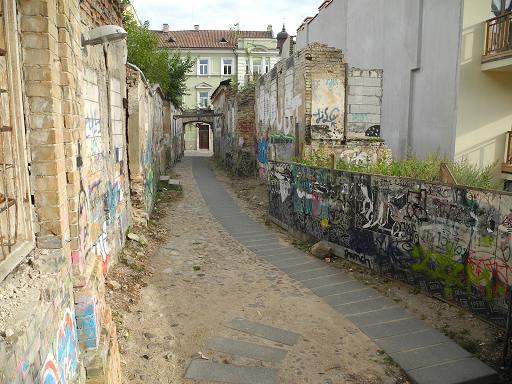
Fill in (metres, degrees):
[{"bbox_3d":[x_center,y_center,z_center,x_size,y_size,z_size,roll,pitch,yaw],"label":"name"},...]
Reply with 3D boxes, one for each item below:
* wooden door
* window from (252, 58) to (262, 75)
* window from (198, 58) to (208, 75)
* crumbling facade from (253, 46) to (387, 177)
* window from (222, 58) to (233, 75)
[{"bbox_3d":[-5.155,-5.254,40.665,0.980,2.340,0.180,0,8,0],"label":"wooden door"},{"bbox_3d":[0.143,-11.947,39.421,0.950,1.480,0.180,0,8,0],"label":"window"},{"bbox_3d":[-5.035,-12.035,39.711,0.960,1.490,0.180,0,8,0],"label":"window"},{"bbox_3d":[1.650,-2.129,12.778,2.900,3.750,5.200,-1,8,-6],"label":"crumbling facade"},{"bbox_3d":[-2.733,-12.035,39.711,0.960,1.490,0.180,0,8,0],"label":"window"}]

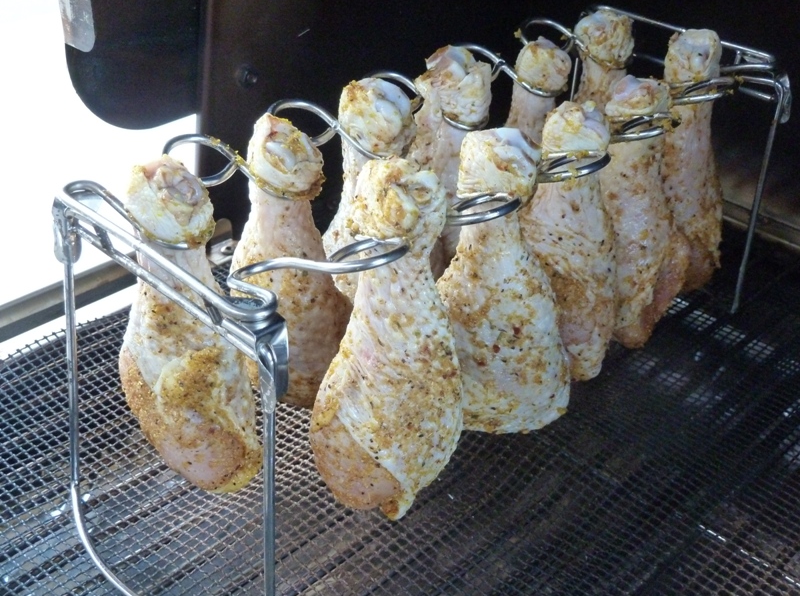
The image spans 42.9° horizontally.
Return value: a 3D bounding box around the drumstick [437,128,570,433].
[{"bbox_3d":[0.041,-0.004,0.419,0.058,0.138,0.054,-1,32,8],"label":"drumstick"}]

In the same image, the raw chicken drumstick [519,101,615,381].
[{"bbox_3d":[0.076,-0.022,0.453,0.053,0.136,0.051,3,32,11],"label":"raw chicken drumstick"}]

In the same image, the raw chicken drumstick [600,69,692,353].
[{"bbox_3d":[0.117,-0.037,0.491,0.051,0.141,0.052,0,31,17],"label":"raw chicken drumstick"}]

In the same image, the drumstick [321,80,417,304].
[{"bbox_3d":[-0.012,-0.035,0.461,0.052,0.133,0.052,0,32,-1],"label":"drumstick"}]

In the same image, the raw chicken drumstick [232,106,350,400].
[{"bbox_3d":[-0.047,-0.012,0.428,0.053,0.137,0.053,-3,32,-6],"label":"raw chicken drumstick"}]

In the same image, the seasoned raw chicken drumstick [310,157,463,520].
[{"bbox_3d":[-0.004,0.021,0.394,0.062,0.159,0.058,1,32,-1],"label":"seasoned raw chicken drumstick"}]

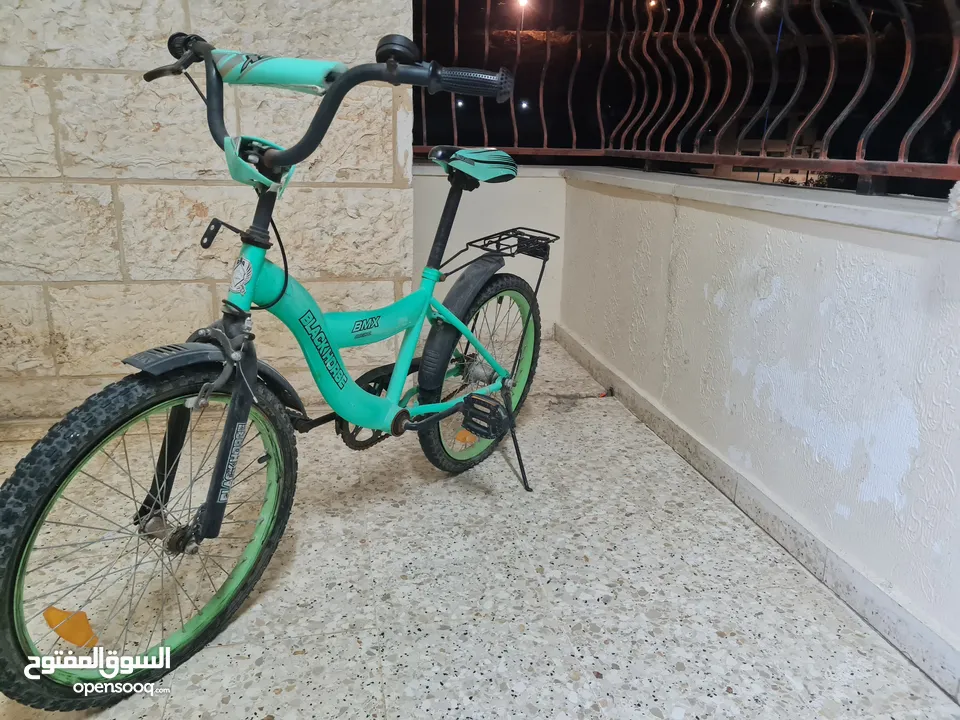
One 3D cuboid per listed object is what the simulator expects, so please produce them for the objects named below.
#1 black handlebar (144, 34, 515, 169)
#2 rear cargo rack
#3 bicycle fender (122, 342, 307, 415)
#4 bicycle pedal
[{"bbox_3d":[-0.256,-0.351,0.982,0.610,0.190,0.150,19,23,26],"label":"black handlebar"},{"bbox_3d":[0.039,-0.242,1.620,0.115,0.080,0.430,19,23,26],"label":"rear cargo rack"},{"bbox_3d":[-0.357,0.041,1.045,0.064,0.190,0.305,19,23,26],"label":"bicycle fender"},{"bbox_3d":[0.011,0.118,1.496,0.092,0.072,0.027,19,29,26],"label":"bicycle pedal"}]

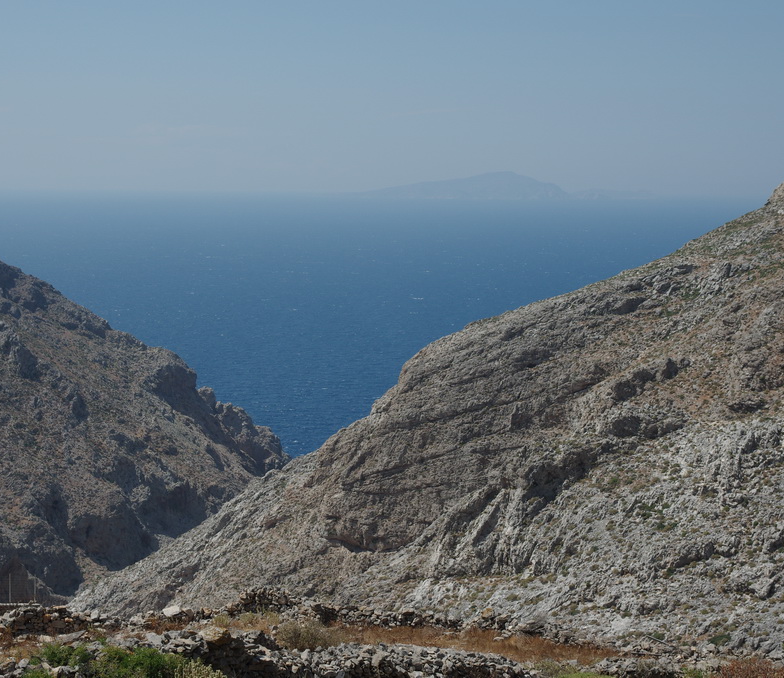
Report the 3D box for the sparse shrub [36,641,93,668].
[{"bbox_3d":[-7.212,6.969,37.500,1.220,0.520,1.000,0,5,0],"label":"sparse shrub"}]

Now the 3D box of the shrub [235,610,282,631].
[{"bbox_3d":[-3.633,7.604,46.000,1.220,0.480,0.950,0,5,0],"label":"shrub"}]

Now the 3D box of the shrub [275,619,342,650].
[{"bbox_3d":[-2.035,7.201,41.500,1.650,0.700,1.350,0,5,0],"label":"shrub"}]

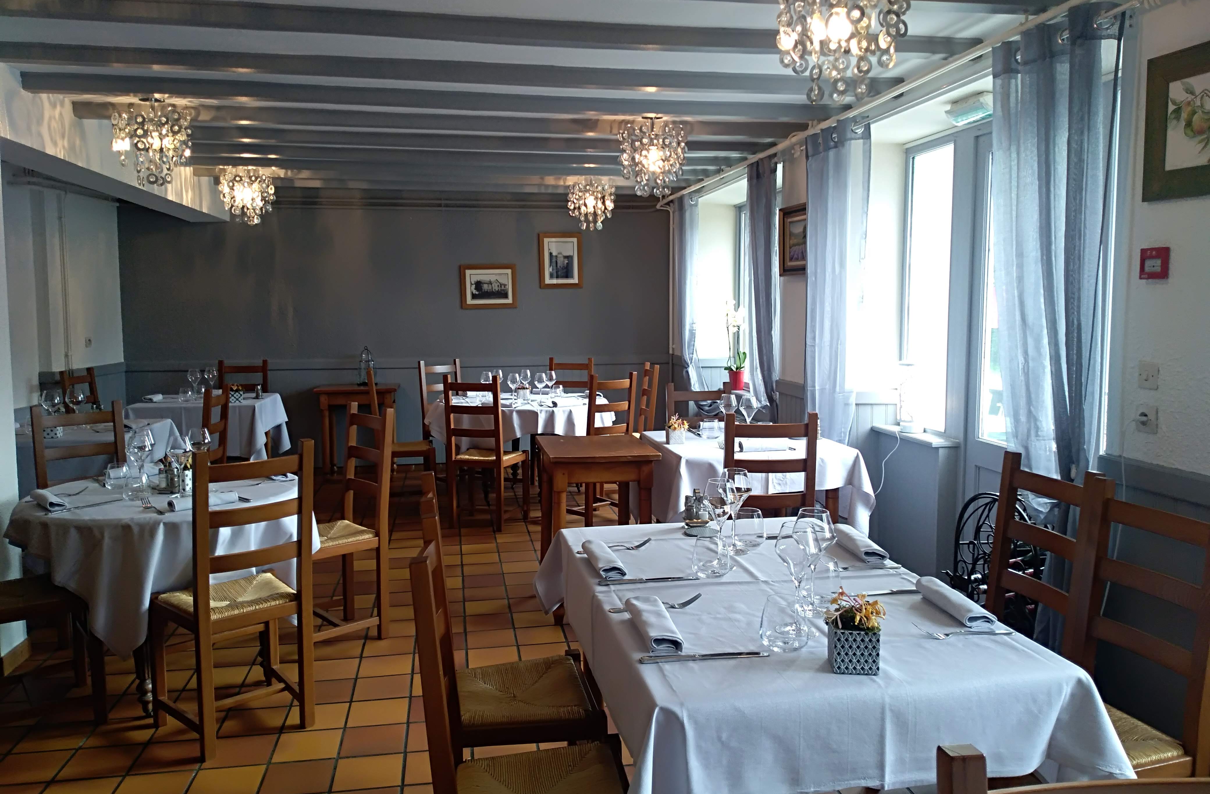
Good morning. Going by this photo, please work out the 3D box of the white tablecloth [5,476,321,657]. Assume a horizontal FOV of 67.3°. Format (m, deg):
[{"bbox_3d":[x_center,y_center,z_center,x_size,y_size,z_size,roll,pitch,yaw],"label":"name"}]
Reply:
[{"bbox_3d":[-1.604,0.584,3.409,1.040,0.470,1.020,-1,6,-10],"label":"white tablecloth"}]

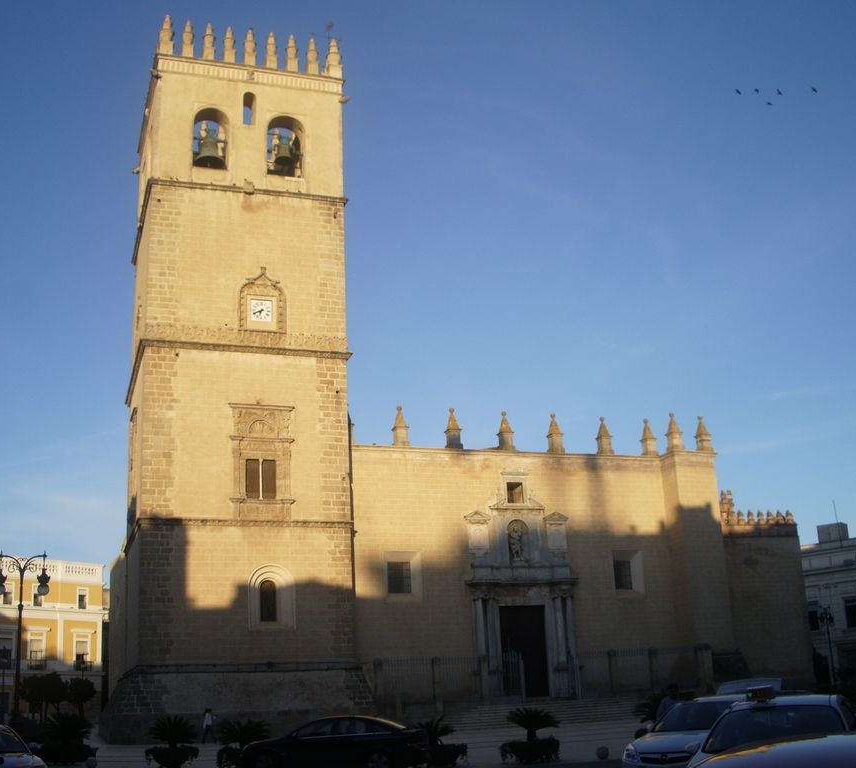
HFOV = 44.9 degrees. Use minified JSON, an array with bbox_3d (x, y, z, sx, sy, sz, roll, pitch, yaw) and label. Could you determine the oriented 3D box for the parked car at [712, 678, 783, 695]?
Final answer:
[{"bbox_3d":[9.596,9.327,29.863,1.780,1.620,4.300,-17,-22,39],"label":"parked car"}]

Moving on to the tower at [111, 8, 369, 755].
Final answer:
[{"bbox_3d":[-11.595,-0.479,62.253,12.400,41.100,12.400,3,-18,-19],"label":"tower"}]

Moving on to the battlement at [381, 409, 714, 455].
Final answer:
[{"bbox_3d":[8.397,3.078,67.409,22.200,2.650,2.400,3,-18,-19],"label":"battlement"}]

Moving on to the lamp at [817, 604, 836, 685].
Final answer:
[{"bbox_3d":[34.118,22.591,87.322,2.300,7.600,0.500,3,-18,-19],"label":"lamp"}]

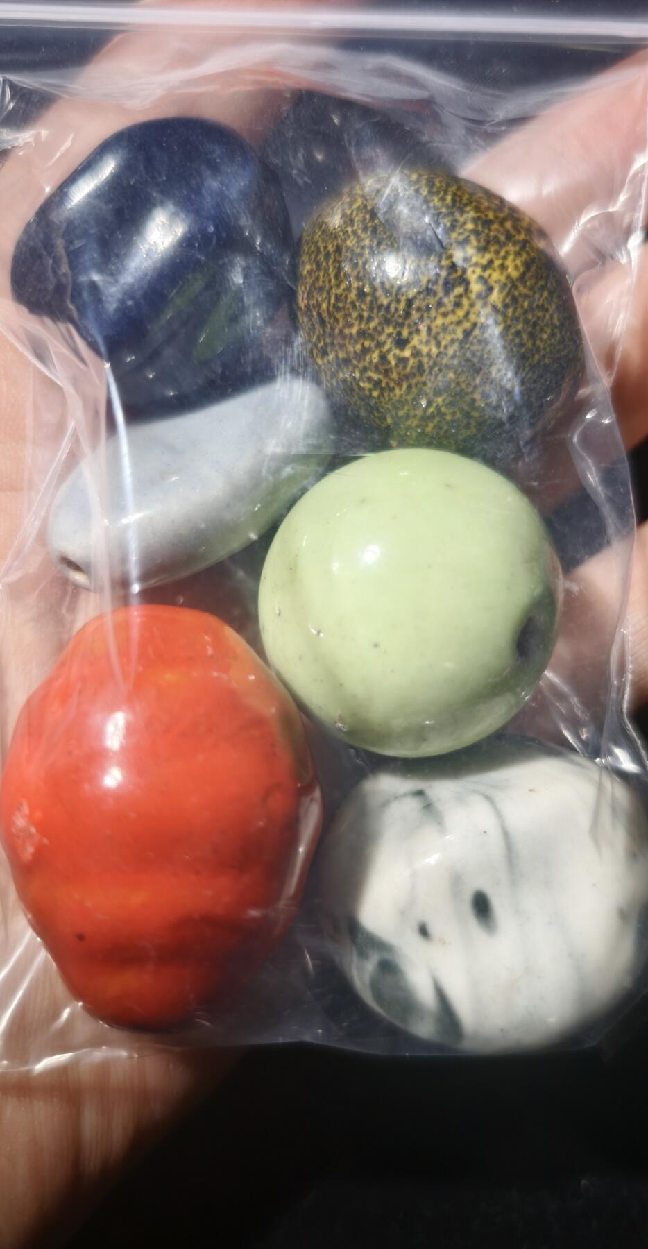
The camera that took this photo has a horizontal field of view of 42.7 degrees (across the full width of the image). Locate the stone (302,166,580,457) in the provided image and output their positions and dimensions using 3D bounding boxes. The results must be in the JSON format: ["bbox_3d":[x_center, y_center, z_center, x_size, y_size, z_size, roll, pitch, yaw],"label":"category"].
[{"bbox_3d":[0.012,-0.033,0.088,0.030,0.028,0.032,0,90,0],"label":"stone"}]

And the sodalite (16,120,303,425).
[{"bbox_3d":[-0.018,-0.038,0.088,0.029,0.026,0.031,0,90,0],"label":"sodalite"}]

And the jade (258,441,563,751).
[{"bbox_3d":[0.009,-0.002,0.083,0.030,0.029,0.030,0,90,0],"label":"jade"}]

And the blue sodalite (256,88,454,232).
[{"bbox_3d":[0.004,-0.054,0.102,0.027,0.023,0.025,0,90,0],"label":"blue sodalite"}]

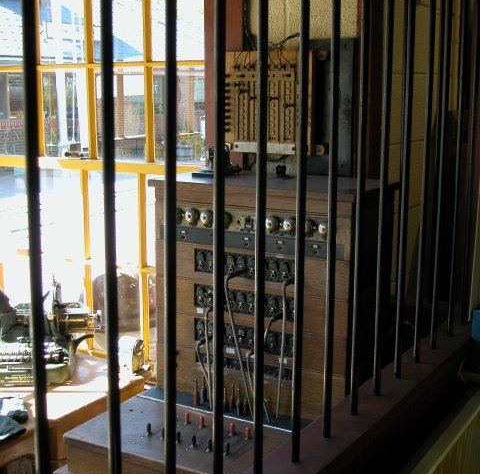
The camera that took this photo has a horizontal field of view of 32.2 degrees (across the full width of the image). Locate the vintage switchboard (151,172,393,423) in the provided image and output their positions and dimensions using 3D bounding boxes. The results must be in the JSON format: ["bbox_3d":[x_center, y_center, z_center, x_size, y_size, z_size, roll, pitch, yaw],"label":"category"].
[{"bbox_3d":[0.087,0.137,2.231,0.582,0.574,0.320,6,11,29],"label":"vintage switchboard"}]

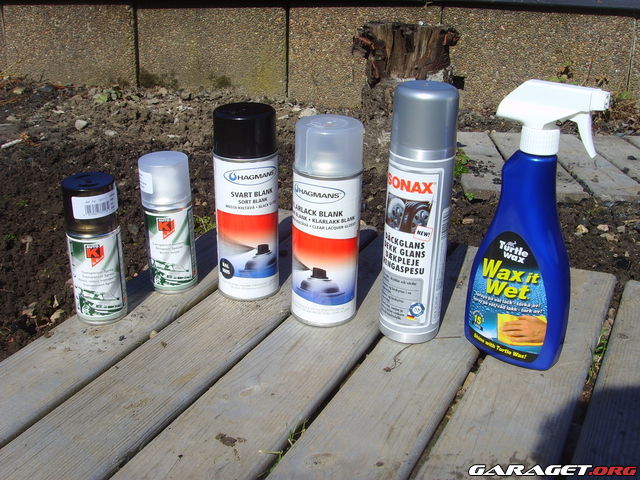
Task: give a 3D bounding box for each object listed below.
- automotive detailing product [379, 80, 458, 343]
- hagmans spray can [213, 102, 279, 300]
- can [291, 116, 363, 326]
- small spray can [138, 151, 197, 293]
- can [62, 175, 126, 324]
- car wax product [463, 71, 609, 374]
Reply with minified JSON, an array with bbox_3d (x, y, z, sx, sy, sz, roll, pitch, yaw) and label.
[{"bbox_3d":[0.094,-0.024,0.691,0.063,0.247,0.063,1,25,0],"label":"automotive detailing product"},{"bbox_3d":[-0.078,-0.040,0.772,0.066,0.203,0.066,1,25,0],"label":"hagmans spray can"},{"bbox_3d":[0.006,-0.017,0.726,0.066,0.204,0.066,1,25,0],"label":"can"},{"bbox_3d":[-0.164,-0.019,0.789,0.053,0.147,0.053,-1,25,-4],"label":"small spray can"},{"bbox_3d":[-0.227,0.009,0.728,0.053,0.147,0.053,-7,26,-17],"label":"can"},{"bbox_3d":[0.191,-0.012,0.652,0.095,0.261,0.057,13,28,25],"label":"car wax product"}]

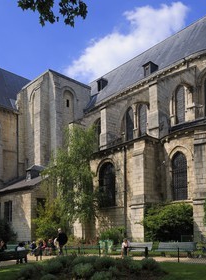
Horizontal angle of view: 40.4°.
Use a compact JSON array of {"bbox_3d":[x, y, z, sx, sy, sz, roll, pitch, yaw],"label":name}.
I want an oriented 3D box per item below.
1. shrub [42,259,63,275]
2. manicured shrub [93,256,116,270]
[{"bbox_3d":[-2.107,5.344,11.800,0.920,0.660,0.880,0,-6,0],"label":"shrub"},{"bbox_3d":[0.062,5.116,11.600,0.920,0.620,0.880,-1,-3,0],"label":"manicured shrub"}]

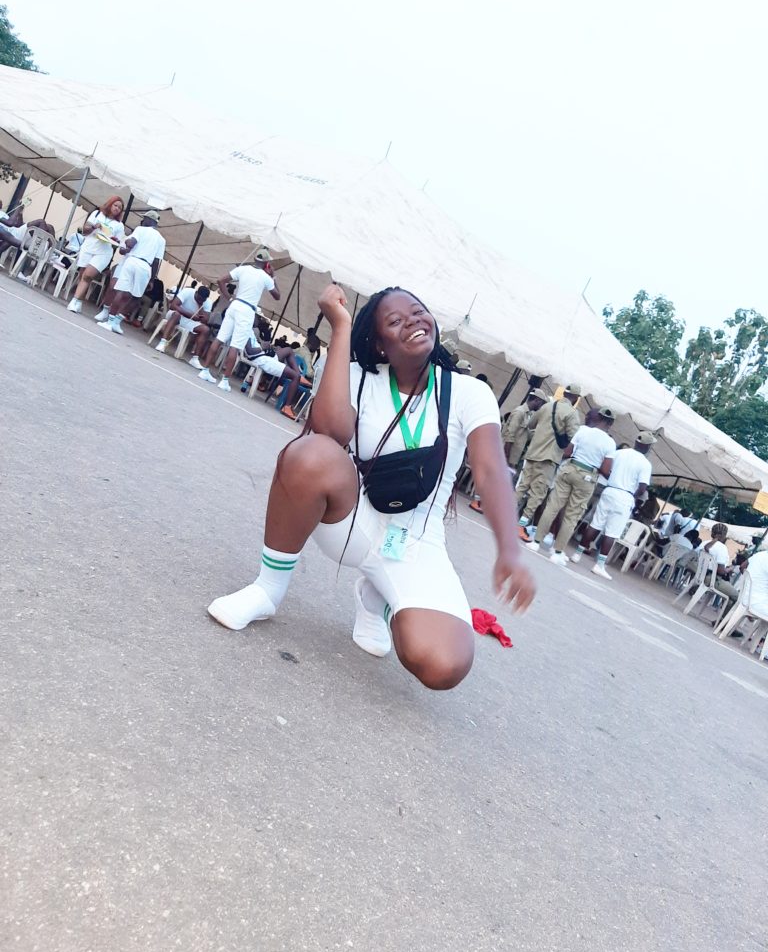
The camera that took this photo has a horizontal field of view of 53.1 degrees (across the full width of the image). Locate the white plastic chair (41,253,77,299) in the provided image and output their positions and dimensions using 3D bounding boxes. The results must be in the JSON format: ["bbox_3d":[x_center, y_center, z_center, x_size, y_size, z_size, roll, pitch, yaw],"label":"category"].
[{"bbox_3d":[-5.019,-3.215,11.890,0.560,0.820,0.560,25,5,-5],"label":"white plastic chair"}]

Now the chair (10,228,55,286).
[{"bbox_3d":[-5.401,-3.395,11.893,0.560,0.820,0.560,23,6,-22],"label":"chair"}]

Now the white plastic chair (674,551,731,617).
[{"bbox_3d":[4.006,1.363,9.377,0.500,0.820,0.480,24,6,-2],"label":"white plastic chair"}]

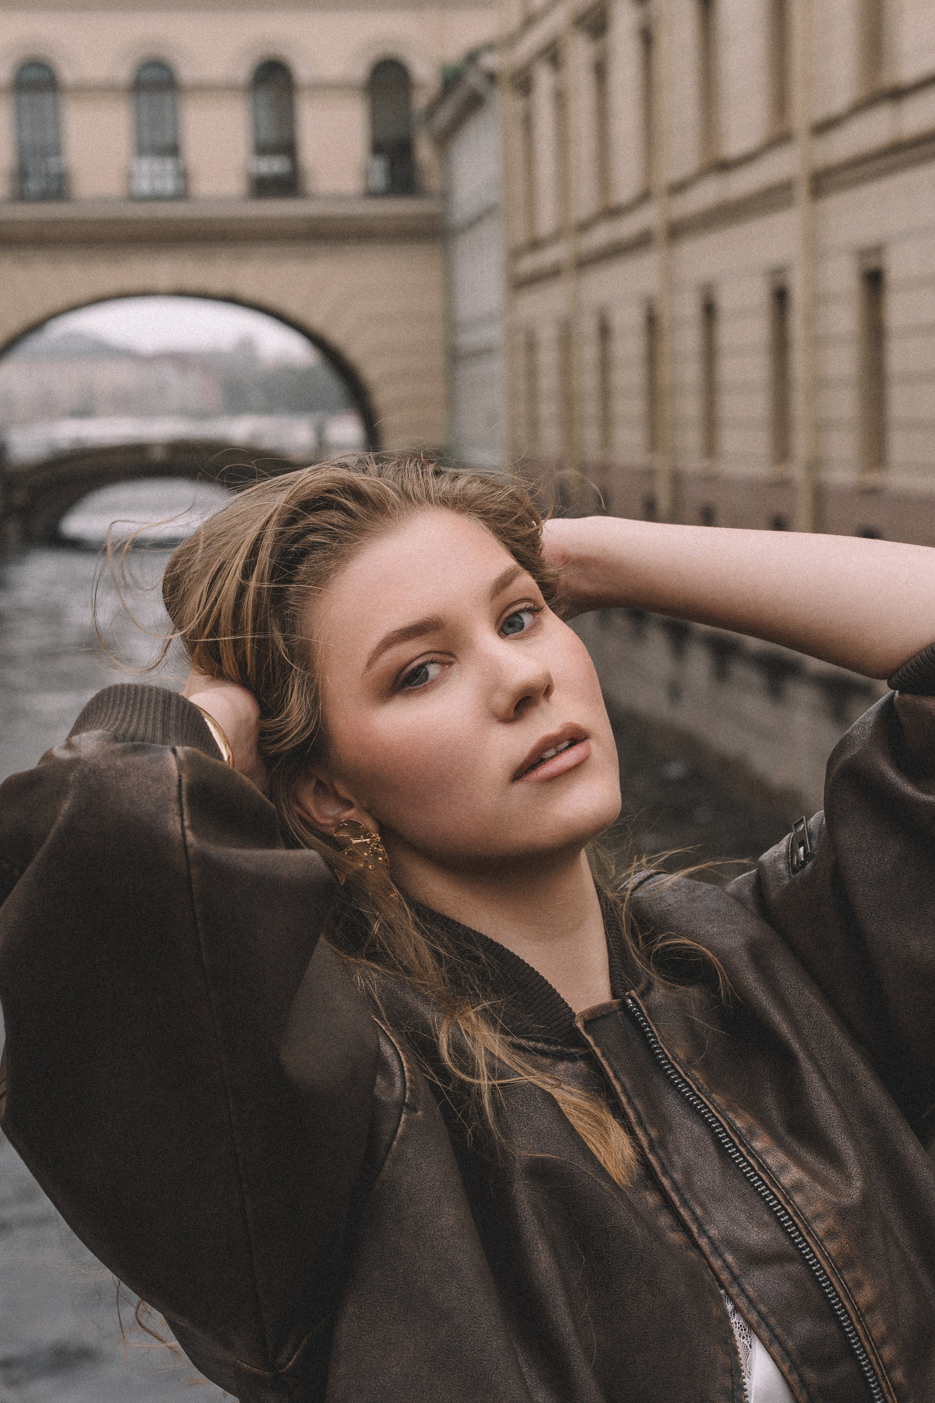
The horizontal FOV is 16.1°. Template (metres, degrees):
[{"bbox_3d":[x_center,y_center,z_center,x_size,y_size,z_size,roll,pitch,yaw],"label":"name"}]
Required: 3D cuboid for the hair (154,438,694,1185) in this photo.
[{"bbox_3d":[0.002,0.058,1.695,0.210,0.385,0.240,-25,-8,-26],"label":"hair"}]

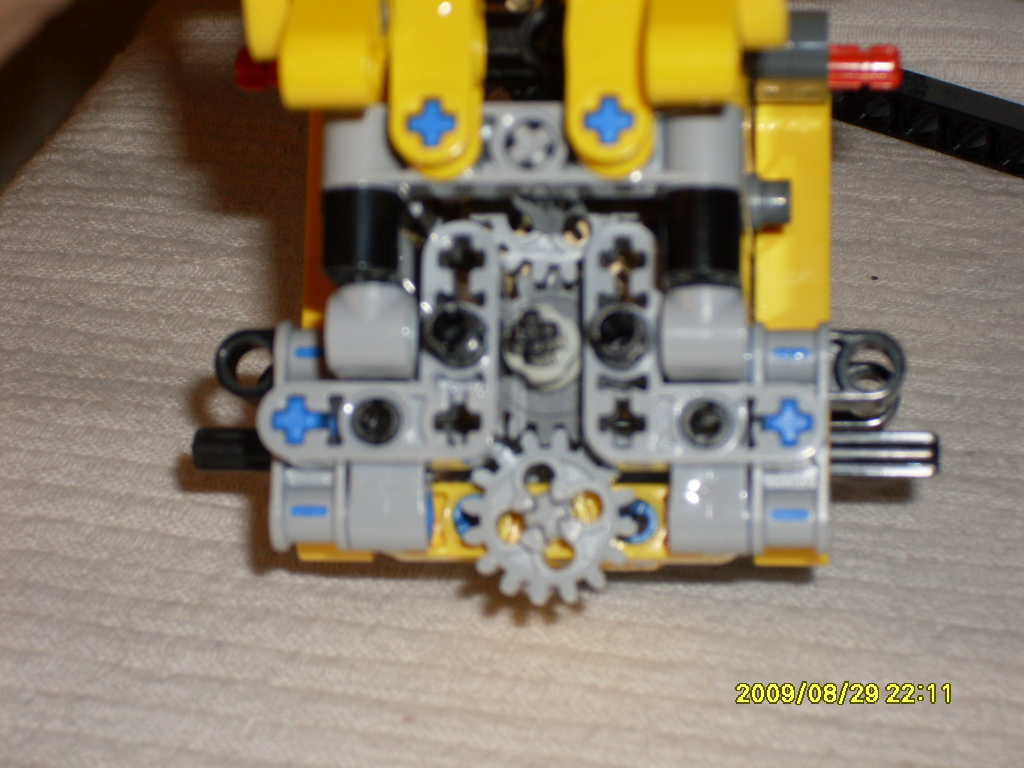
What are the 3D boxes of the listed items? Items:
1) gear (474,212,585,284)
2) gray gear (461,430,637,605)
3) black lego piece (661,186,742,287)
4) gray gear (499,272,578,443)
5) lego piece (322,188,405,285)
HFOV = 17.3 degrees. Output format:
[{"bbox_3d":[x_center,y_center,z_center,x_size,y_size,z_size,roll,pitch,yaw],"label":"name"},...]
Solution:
[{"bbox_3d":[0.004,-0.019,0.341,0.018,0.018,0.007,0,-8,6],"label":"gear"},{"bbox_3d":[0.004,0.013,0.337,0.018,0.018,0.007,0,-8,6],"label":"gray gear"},{"bbox_3d":[0.018,-0.014,0.315,0.007,0.008,0.007,0,-8,6],"label":"black lego piece"},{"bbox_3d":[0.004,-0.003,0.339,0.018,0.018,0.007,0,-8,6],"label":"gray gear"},{"bbox_3d":[-0.014,-0.014,0.318,0.007,0.008,0.007,0,-8,6],"label":"lego piece"}]

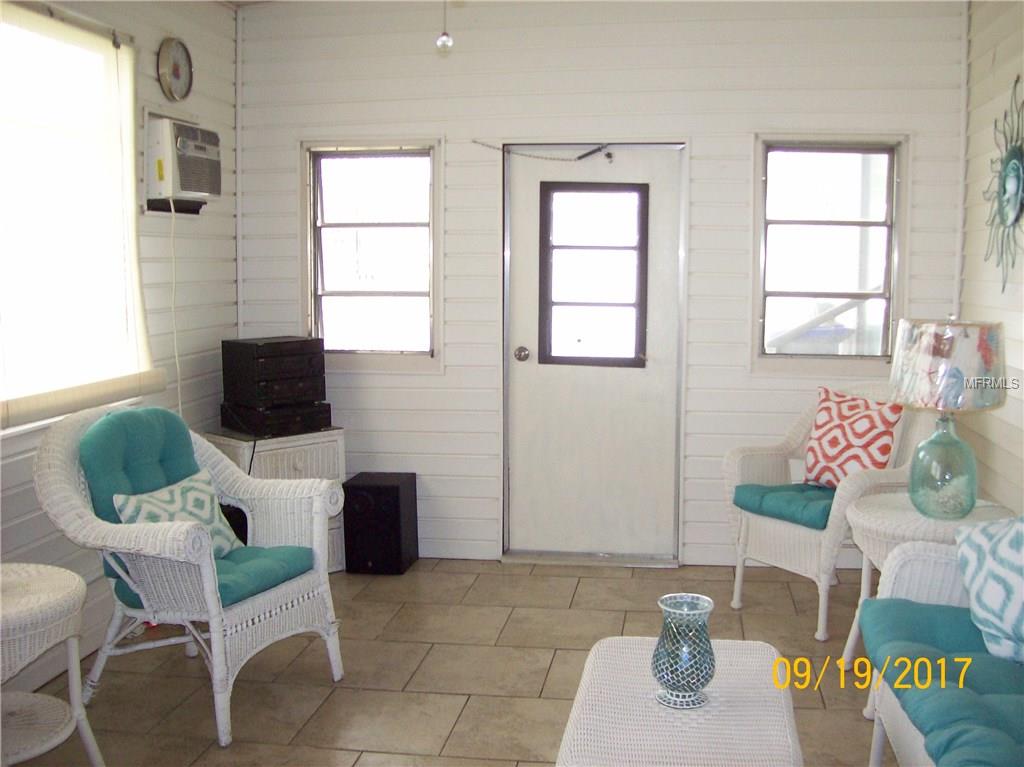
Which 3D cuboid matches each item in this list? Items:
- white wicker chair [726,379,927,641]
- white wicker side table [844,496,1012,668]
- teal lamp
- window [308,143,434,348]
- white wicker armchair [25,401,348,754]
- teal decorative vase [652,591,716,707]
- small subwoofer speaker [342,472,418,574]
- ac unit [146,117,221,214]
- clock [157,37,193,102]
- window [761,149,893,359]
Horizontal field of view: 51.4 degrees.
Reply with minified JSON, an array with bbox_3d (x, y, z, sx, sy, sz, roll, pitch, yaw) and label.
[{"bbox_3d":[1.262,0.461,4.187,0.660,0.900,0.630,-4,7,-30],"label":"white wicker chair"},{"bbox_3d":[1.347,0.690,3.468,0.560,0.583,0.560,1,6,8],"label":"white wicker side table"},{"bbox_3d":[1.383,0.107,3.369,0.365,0.620,0.365,1,6,8],"label":"teal lamp"},{"bbox_3d":[-0.656,-0.613,4.937,0.580,0.940,0.080,1,6,8],"label":"window"},{"bbox_3d":[-0.988,0.544,3.362,0.660,0.910,0.680,3,7,25],"label":"white wicker armchair"},{"bbox_3d":[0.366,0.567,2.237,0.132,0.206,0.132,1,6,8],"label":"teal decorative vase"},{"bbox_3d":[-0.597,0.637,4.874,0.265,0.410,0.250,1,6,8],"label":"small subwoofer speaker"},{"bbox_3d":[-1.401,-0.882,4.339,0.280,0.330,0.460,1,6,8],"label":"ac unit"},{"bbox_3d":[-1.346,-1.250,4.261,0.045,0.250,0.250,1,6,8],"label":"clock"},{"bbox_3d":[1.386,-0.580,4.700,0.570,0.940,0.080,1,6,8],"label":"window"}]

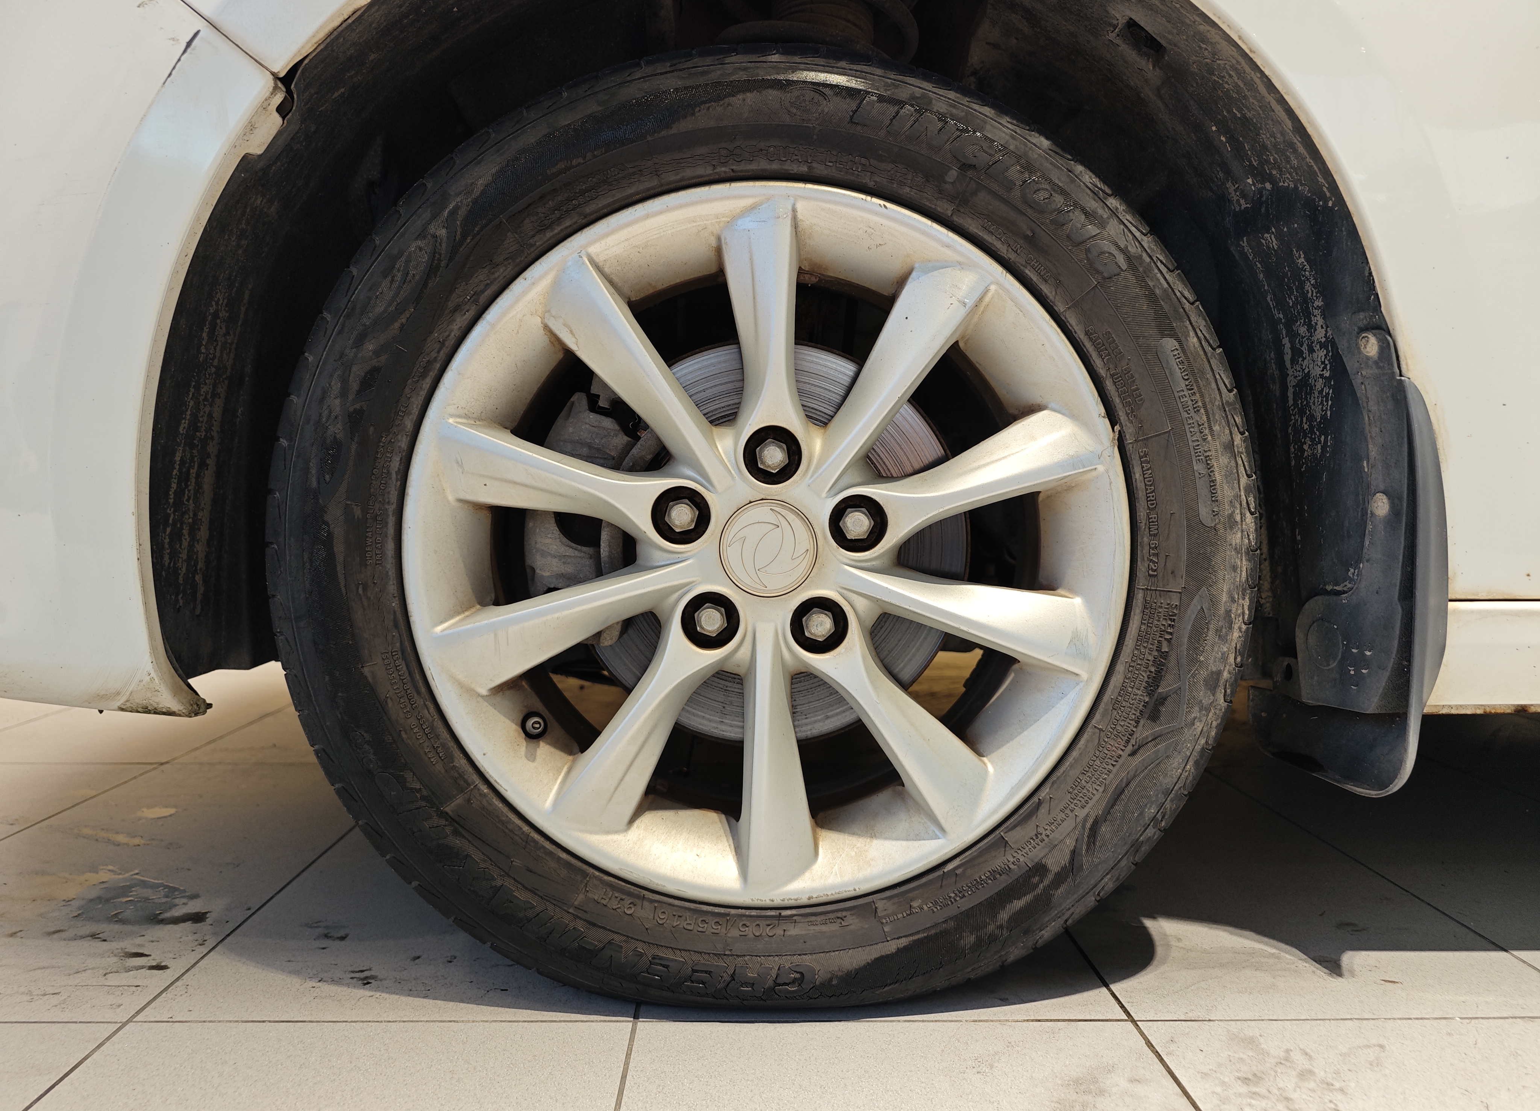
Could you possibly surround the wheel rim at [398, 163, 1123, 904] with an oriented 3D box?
[{"bbox_3d":[-0.002,-0.009,0.714,0.443,0.443,0.183,0,3,-2],"label":"wheel rim"}]

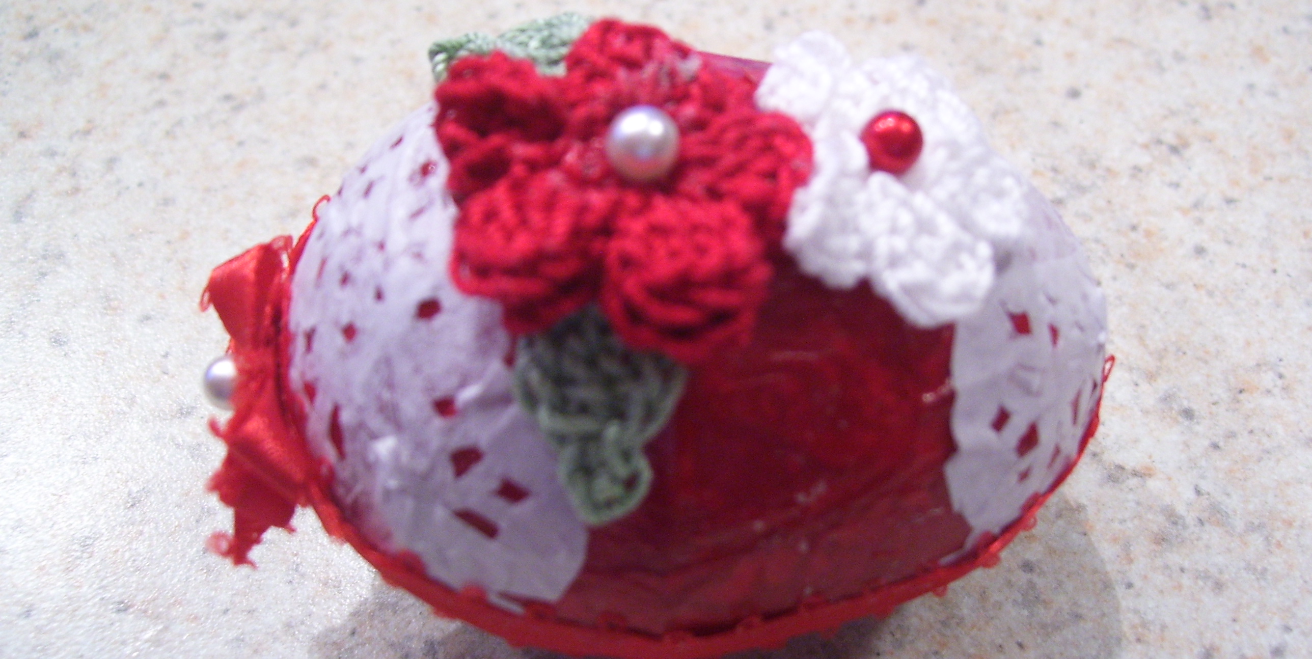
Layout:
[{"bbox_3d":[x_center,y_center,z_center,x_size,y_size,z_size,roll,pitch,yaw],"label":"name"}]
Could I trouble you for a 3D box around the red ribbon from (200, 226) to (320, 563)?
[{"bbox_3d":[-0.043,0.007,0.154,0.011,0.012,0.037,0,57,1],"label":"red ribbon"}]

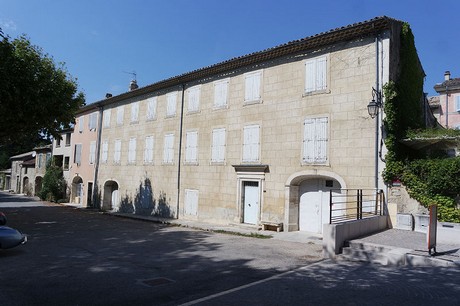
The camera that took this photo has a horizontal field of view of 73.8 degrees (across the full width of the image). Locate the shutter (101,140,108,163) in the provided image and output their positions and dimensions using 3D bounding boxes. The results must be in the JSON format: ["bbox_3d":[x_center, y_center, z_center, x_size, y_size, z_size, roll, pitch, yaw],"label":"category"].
[{"bbox_3d":[-11.412,0.002,28.174,1.212,1.900,0.120,-2,-6,43],"label":"shutter"}]

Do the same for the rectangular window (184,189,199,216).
[{"bbox_3d":[-2.355,3.081,18.865,1.225,1.500,0.120,-2,-5,42],"label":"rectangular window"}]

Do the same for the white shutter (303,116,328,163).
[{"bbox_3d":[3.876,-0.548,13.732,1.212,2.019,0.140,-2,-6,43],"label":"white shutter"}]

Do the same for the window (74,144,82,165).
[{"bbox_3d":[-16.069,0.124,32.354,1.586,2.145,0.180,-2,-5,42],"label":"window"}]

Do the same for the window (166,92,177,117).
[{"bbox_3d":[-4.053,-3.395,21.558,1.200,1.750,0.140,-2,-6,43],"label":"window"}]

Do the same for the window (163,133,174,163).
[{"bbox_3d":[-4.101,-0.281,20.846,1.075,1.962,0.180,-2,-5,42],"label":"window"}]

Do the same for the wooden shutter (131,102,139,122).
[{"bbox_3d":[-7.780,-3.316,25.109,1.092,1.534,0.100,-2,-5,42],"label":"wooden shutter"}]

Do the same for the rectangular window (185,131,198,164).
[{"bbox_3d":[-2.406,-0.355,19.676,1.187,1.975,0.140,-2,-6,43],"label":"rectangular window"}]

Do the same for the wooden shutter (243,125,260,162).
[{"bbox_3d":[1.150,-0.519,16.665,1.118,1.989,0.150,-2,-5,42],"label":"wooden shutter"}]

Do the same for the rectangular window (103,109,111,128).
[{"bbox_3d":[-11.255,-3.101,28.364,1.225,1.650,0.140,-2,-6,43],"label":"rectangular window"}]

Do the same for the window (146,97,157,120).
[{"bbox_3d":[-5.994,-3.367,23.480,1.118,1.586,0.150,-2,-5,42],"label":"window"}]

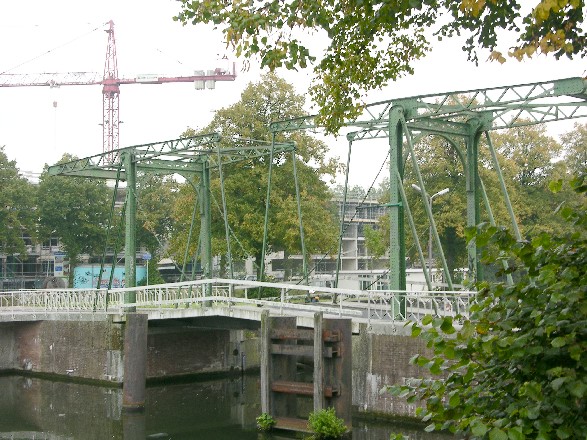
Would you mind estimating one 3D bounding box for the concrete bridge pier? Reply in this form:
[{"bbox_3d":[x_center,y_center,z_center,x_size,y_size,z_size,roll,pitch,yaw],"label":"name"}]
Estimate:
[{"bbox_3d":[-5.846,5.274,39.273,0.810,3.625,0.810,4,-4,-43],"label":"concrete bridge pier"}]

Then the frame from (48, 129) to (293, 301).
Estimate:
[{"bbox_3d":[-6.143,0.504,50.004,4.851,7.488,14.097,2,-4,-43],"label":"frame"}]

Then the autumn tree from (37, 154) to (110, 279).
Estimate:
[{"bbox_3d":[-15.844,0.464,75.733,5.400,10.415,5.400,-1,-3,0],"label":"autumn tree"}]

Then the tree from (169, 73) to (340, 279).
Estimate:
[{"bbox_3d":[-2.506,-2.320,69.615,11.400,15.026,11.000,-1,-3,0],"label":"tree"}]

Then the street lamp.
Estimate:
[{"bbox_3d":[9.201,1.448,69.815,3.600,7.235,0.350,2,-4,-43],"label":"street lamp"}]

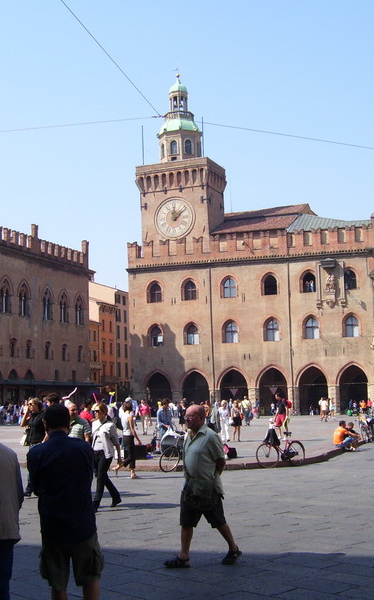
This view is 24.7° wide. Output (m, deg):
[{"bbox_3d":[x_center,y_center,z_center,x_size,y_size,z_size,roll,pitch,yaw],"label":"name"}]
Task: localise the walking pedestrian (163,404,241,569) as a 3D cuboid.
[{"bbox_3d":[0.130,1.913,8.944,0.800,1.690,0.520,1,-7,-20],"label":"walking pedestrian"}]

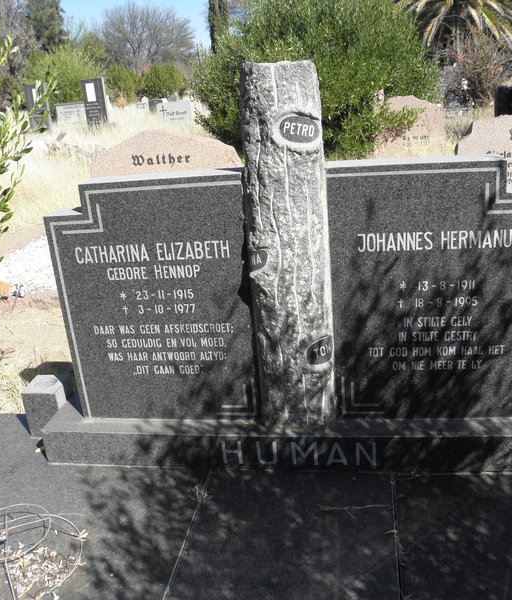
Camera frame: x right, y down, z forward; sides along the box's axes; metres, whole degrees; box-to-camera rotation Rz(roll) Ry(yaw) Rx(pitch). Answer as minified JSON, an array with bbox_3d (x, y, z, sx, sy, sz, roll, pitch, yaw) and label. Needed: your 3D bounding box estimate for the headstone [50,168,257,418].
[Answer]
[{"bbox_3d":[-0.303,0.007,1.878,0.590,0.770,0.109,-2,21,9],"label":"headstone"}]

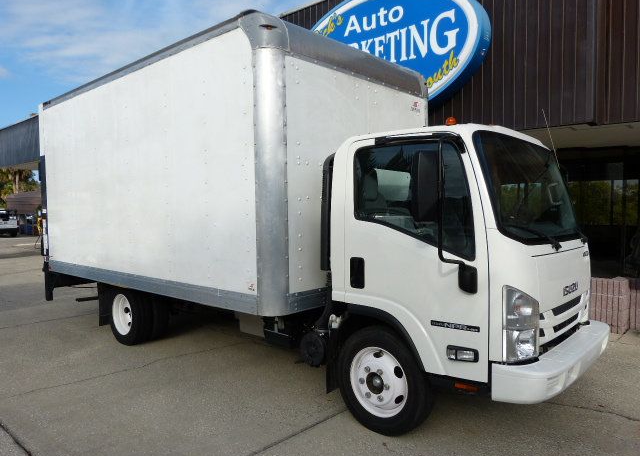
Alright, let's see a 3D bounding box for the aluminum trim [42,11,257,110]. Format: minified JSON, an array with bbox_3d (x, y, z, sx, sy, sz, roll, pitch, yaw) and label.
[{"bbox_3d":[-2.238,-1.762,5.243,4.686,0.162,0.130,1,3,41],"label":"aluminum trim"}]

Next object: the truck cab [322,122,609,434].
[{"bbox_3d":[1.277,0.321,3.893,1.780,2.360,2.100,1,3,41],"label":"truck cab"}]

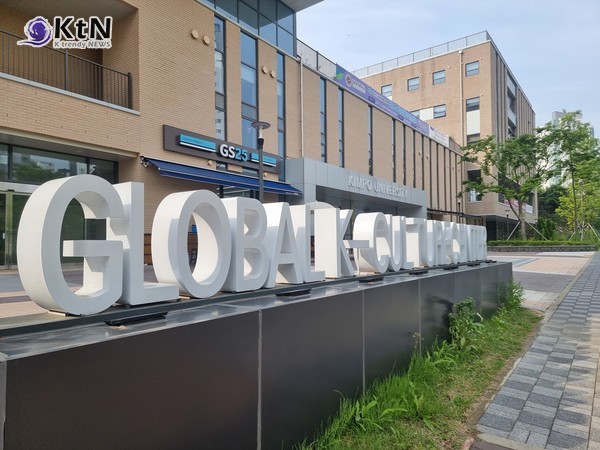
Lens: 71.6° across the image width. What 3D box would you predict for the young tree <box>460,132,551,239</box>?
[{"bbox_3d":[13.800,-2.350,28.000,5.700,7.300,5.400,-1,-2,0],"label":"young tree"}]

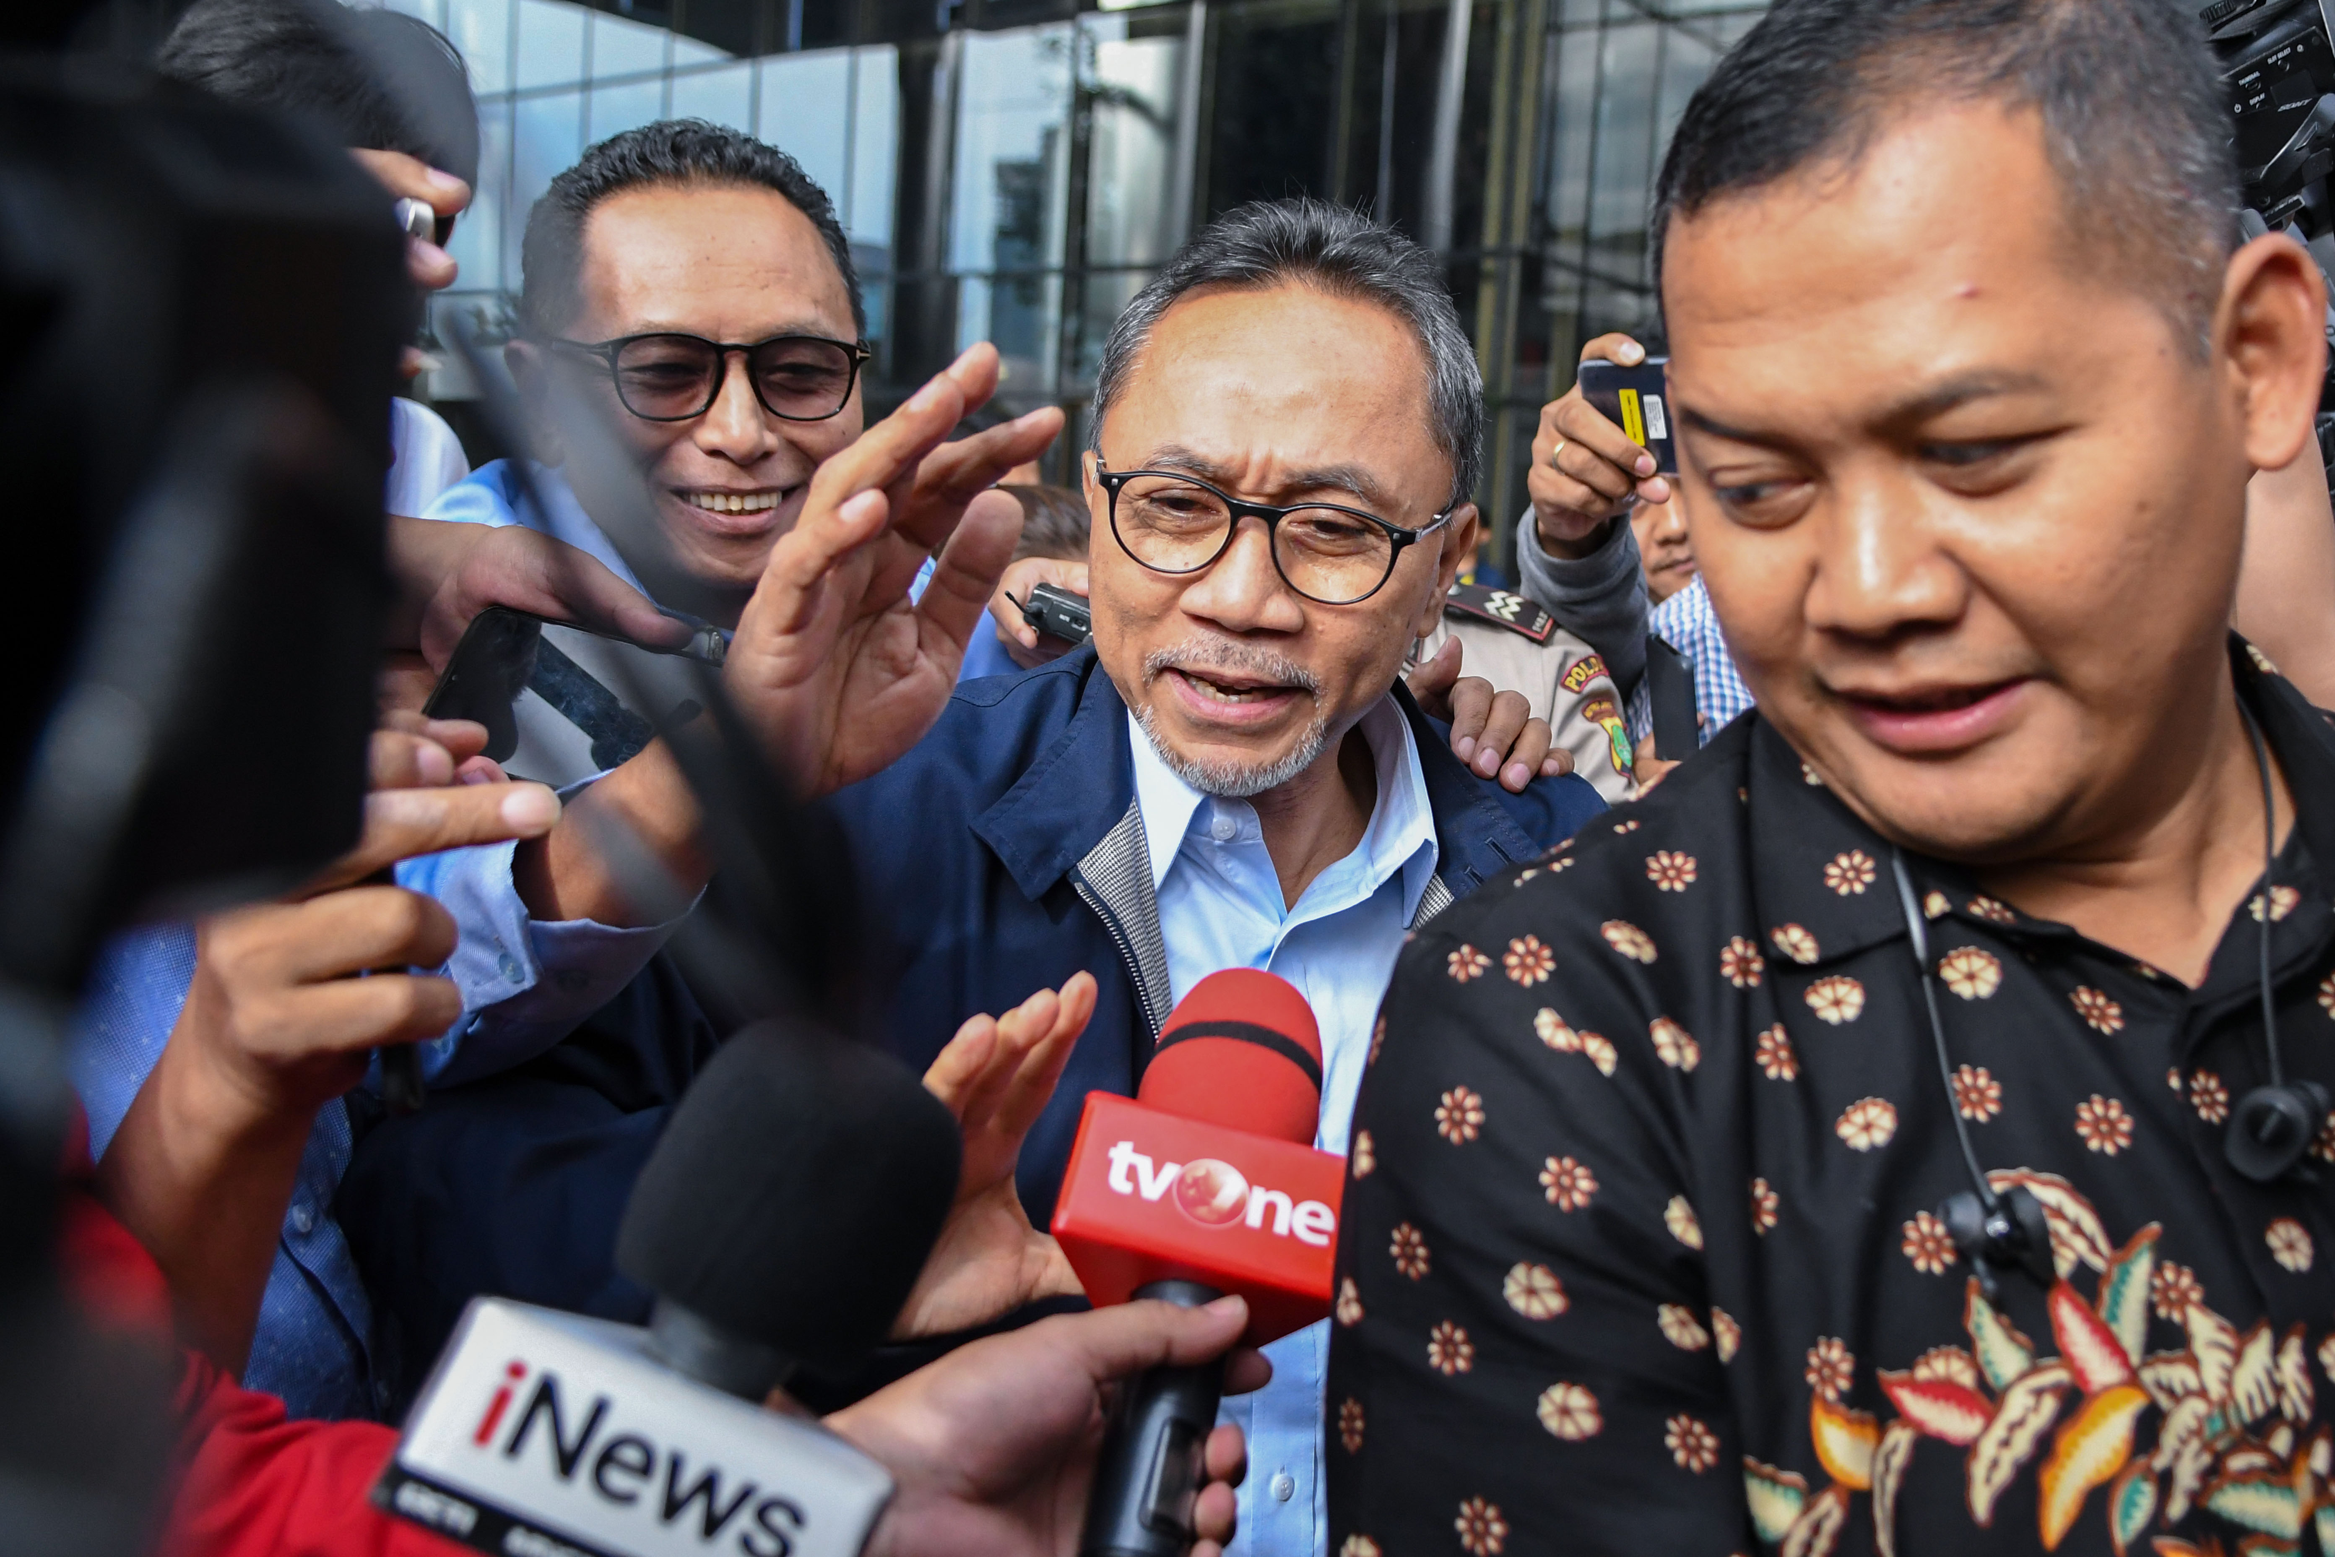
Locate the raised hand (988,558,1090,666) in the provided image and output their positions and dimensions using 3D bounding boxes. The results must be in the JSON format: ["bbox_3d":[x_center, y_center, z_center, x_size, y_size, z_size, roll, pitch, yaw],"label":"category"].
[{"bbox_3d":[-0.076,-0.103,1.060,0.085,0.090,0.090,4,4,6],"label":"raised hand"}]

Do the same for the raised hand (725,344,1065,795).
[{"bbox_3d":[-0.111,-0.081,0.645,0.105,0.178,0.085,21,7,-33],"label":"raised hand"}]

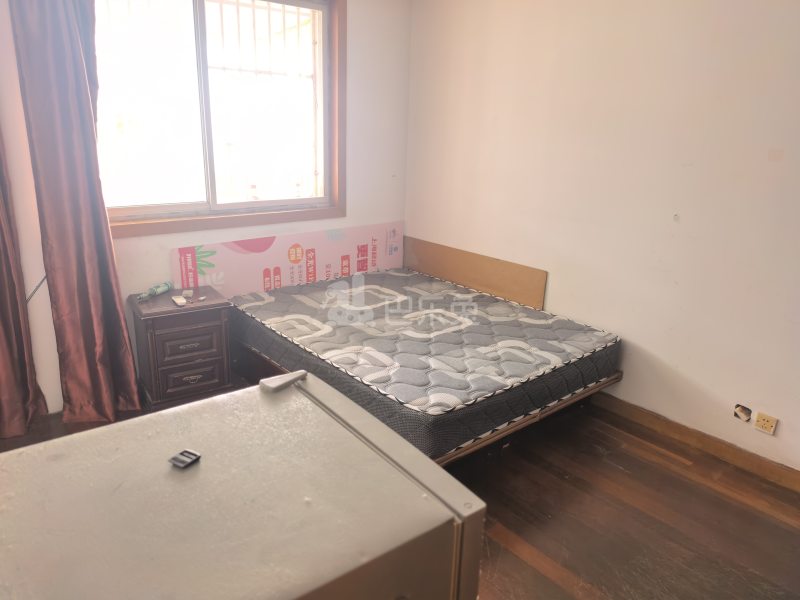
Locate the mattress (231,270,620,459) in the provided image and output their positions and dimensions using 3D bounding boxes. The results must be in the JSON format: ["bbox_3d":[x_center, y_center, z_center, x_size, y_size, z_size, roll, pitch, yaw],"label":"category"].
[{"bbox_3d":[0.066,0.225,3.556,1.557,0.228,1.989,-12,22,-38],"label":"mattress"}]

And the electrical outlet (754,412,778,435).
[{"bbox_3d":[1.802,0.614,2.732,0.010,0.086,0.086,-13,22,-38],"label":"electrical outlet"}]

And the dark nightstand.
[{"bbox_3d":[-1.316,0.295,3.377,0.491,0.616,0.418,-10,21,-34],"label":"dark nightstand"}]

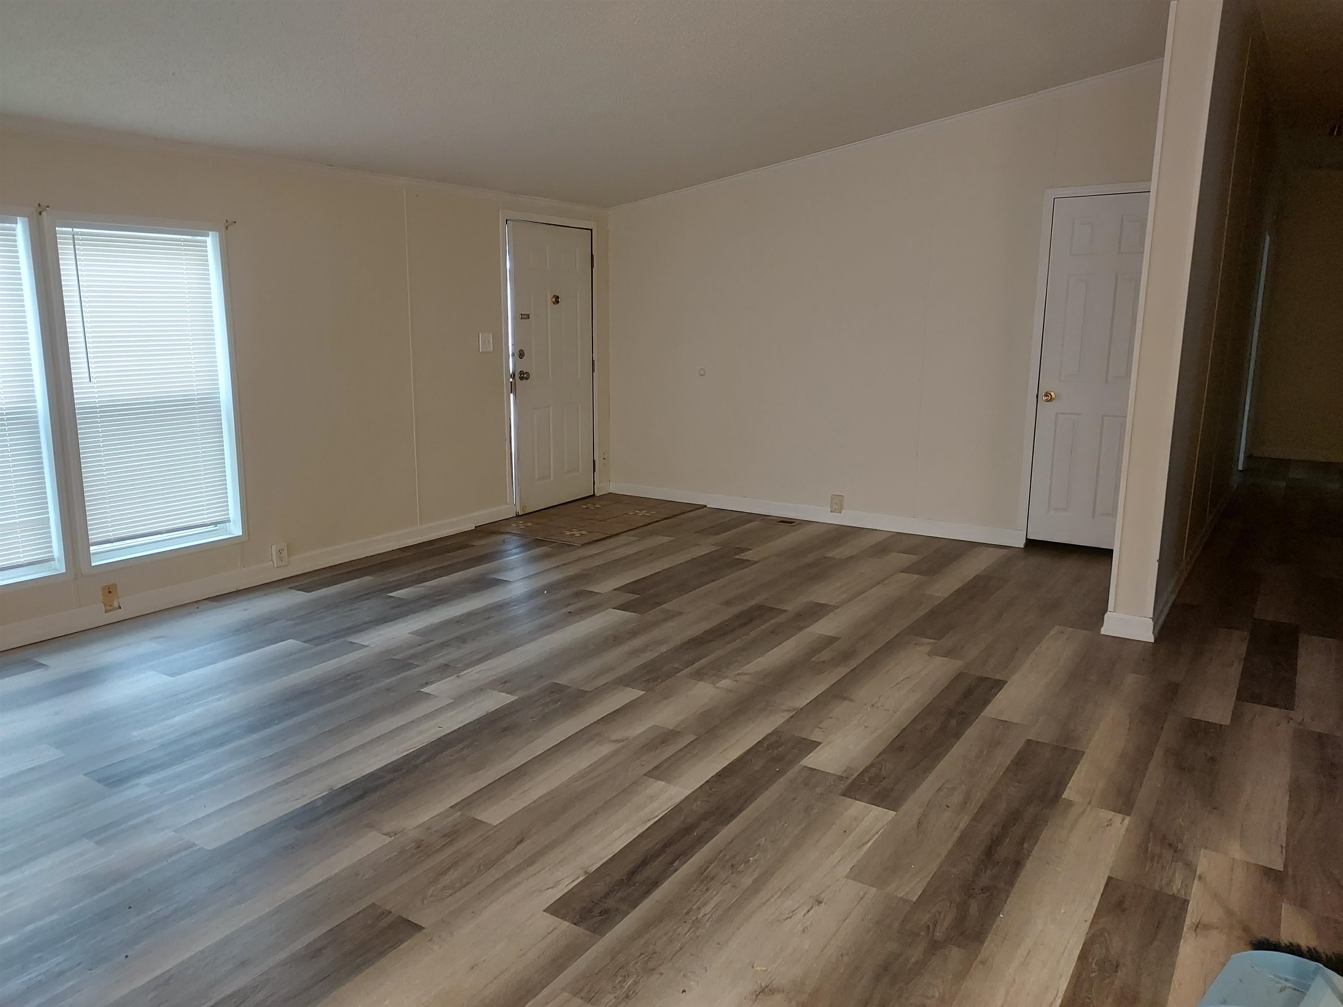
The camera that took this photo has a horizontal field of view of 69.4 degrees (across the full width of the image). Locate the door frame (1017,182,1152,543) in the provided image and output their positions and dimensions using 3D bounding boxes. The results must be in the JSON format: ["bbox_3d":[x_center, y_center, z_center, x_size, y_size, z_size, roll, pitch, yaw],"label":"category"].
[{"bbox_3d":[2.484,-0.741,5.655,0.624,2.019,0.045,8,13,32],"label":"door frame"}]

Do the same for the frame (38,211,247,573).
[{"bbox_3d":[-2.440,-0.518,4.547,0.100,1.560,0.822,8,13,32],"label":"frame"}]

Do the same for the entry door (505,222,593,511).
[{"bbox_3d":[-0.882,-0.973,6.906,0.120,2.035,1.007,8,13,32],"label":"entry door"}]

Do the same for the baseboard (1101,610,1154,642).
[{"bbox_3d":[2.050,0.549,4.343,0.216,0.105,0.020,8,13,32],"label":"baseboard"}]

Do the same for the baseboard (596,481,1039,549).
[{"bbox_3d":[0.863,0.046,6.857,3.162,0.104,0.018,8,13,32],"label":"baseboard"}]

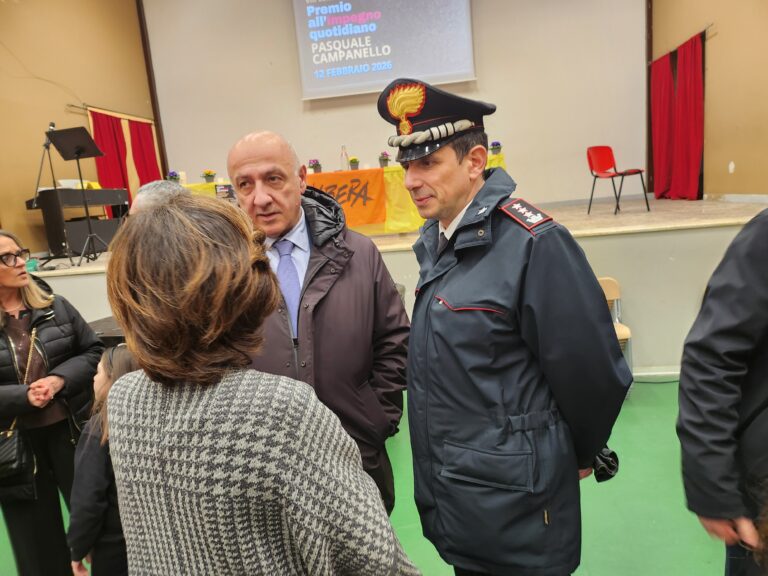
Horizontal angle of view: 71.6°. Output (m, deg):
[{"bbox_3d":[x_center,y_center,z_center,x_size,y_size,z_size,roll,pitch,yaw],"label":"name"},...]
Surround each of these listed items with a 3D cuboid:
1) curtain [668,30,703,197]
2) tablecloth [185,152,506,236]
[{"bbox_3d":[4.194,-2.296,7.438,0.130,2.110,0.930,-4,10,8],"label":"curtain"},{"bbox_3d":[-0.477,-0.950,6.072,3.620,0.730,0.680,-4,10,8],"label":"tablecloth"}]

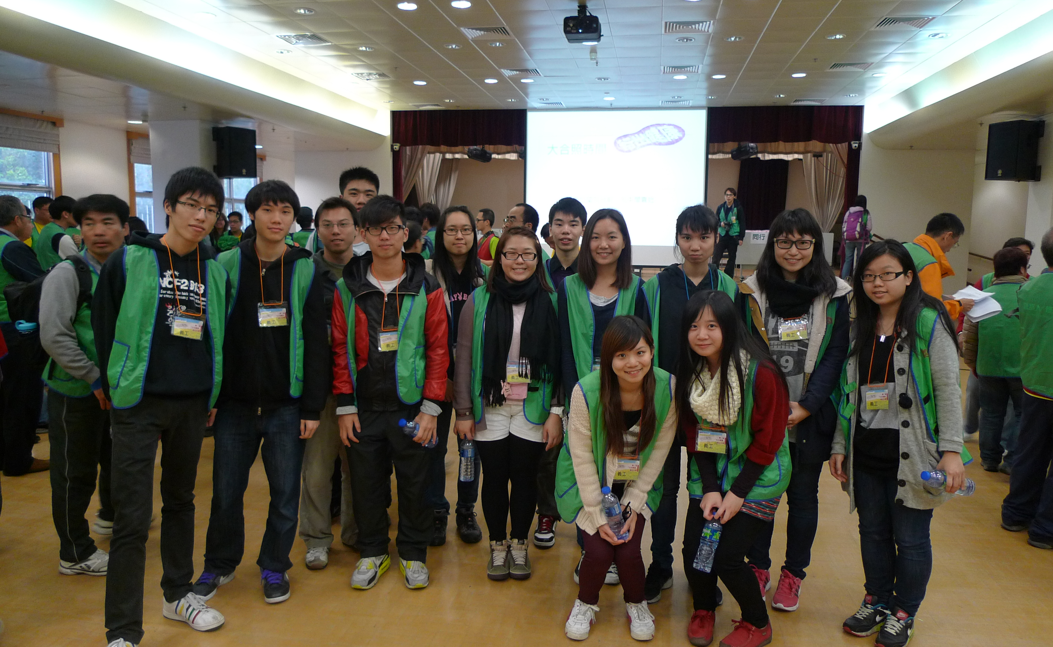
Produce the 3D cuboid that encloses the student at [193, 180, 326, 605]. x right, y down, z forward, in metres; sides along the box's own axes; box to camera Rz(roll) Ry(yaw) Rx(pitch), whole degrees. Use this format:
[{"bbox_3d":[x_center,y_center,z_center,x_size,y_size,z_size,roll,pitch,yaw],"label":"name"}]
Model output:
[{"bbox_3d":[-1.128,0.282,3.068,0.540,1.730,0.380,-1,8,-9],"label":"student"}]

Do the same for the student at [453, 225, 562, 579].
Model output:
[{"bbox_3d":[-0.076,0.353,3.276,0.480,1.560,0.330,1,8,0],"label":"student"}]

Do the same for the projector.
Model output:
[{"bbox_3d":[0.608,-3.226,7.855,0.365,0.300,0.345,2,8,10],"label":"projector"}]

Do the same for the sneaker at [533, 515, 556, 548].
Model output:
[{"bbox_3d":[0.098,1.017,3.713,0.107,0.130,0.290,1,8,4],"label":"sneaker"}]

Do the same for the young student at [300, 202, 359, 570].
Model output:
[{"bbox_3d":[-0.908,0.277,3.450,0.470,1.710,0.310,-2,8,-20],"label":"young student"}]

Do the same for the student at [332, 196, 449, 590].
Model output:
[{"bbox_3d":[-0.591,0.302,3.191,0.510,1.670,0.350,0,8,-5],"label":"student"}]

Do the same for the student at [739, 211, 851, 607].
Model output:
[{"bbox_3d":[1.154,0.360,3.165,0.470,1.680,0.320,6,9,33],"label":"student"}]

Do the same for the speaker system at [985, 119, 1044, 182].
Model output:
[{"bbox_3d":[6.390,-2.263,9.584,0.385,0.745,0.466,-2,8,-14],"label":"speaker system"}]

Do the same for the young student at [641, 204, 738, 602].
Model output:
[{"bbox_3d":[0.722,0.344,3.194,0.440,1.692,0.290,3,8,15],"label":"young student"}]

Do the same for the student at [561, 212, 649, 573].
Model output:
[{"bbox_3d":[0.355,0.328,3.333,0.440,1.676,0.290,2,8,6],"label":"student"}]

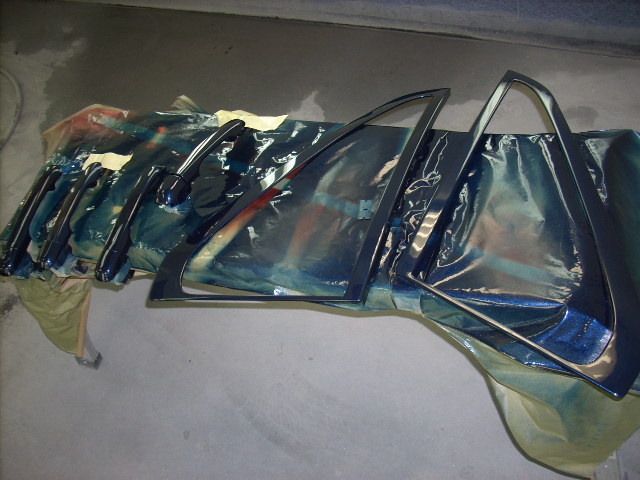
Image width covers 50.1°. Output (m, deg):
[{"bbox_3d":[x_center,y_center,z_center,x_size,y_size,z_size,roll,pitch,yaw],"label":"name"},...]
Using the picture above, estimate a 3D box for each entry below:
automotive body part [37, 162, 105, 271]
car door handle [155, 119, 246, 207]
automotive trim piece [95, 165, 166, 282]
[{"bbox_3d":[-0.414,-0.046,1.158,0.034,0.042,0.225,4,51,8],"label":"automotive body part"},{"bbox_3d":[-0.198,-0.141,1.219,0.040,0.047,0.218,23,56,22],"label":"car door handle"},{"bbox_3d":[-0.304,-0.033,1.138,0.034,0.042,0.241,6,51,10],"label":"automotive trim piece"}]

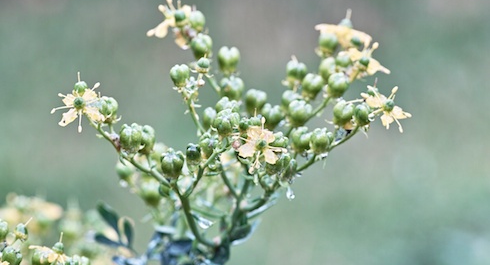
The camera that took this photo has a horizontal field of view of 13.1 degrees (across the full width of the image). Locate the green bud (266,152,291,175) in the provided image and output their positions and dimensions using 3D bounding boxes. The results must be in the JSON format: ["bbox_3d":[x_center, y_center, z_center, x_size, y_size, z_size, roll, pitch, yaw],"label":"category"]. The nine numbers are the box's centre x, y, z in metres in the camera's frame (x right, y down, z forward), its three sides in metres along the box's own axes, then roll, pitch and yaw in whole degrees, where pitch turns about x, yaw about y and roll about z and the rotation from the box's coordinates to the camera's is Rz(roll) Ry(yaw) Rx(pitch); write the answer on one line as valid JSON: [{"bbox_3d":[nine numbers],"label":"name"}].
[{"bbox_3d":[0.011,0.010,0.695,0.008,0.008,0.008,6,17,0],"label":"green bud"}]

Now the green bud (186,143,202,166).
[{"bbox_3d":[-0.017,0.007,0.700,0.005,0.007,0.005,0,16,0],"label":"green bud"}]

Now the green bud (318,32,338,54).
[{"bbox_3d":[0.029,-0.031,0.740,0.007,0.008,0.007,5,9,0],"label":"green bud"}]

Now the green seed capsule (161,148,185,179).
[{"bbox_3d":[-0.024,0.010,0.700,0.008,0.009,0.008,0,15,0],"label":"green seed capsule"}]

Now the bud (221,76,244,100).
[{"bbox_3d":[-0.005,-0.017,0.810,0.009,0.009,0.009,3,9,0],"label":"bud"}]

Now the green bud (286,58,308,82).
[{"bbox_3d":[0.018,-0.021,0.735,0.007,0.008,0.007,11,8,0],"label":"green bud"}]

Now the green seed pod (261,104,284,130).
[{"bbox_3d":[0.009,-0.006,0.740,0.007,0.009,0.007,0,11,0],"label":"green seed pod"}]

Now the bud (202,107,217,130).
[{"bbox_3d":[-0.012,-0.005,0.735,0.006,0.008,0.006,-3,10,0],"label":"bud"}]

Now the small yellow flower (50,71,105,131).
[{"bbox_3d":[-0.056,-0.010,0.720,0.018,0.020,0.009,1,-14,6],"label":"small yellow flower"}]

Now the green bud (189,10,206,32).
[{"bbox_3d":[-0.017,-0.039,0.745,0.006,0.007,0.006,-5,11,0],"label":"green bud"}]

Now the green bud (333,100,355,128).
[{"bbox_3d":[0.036,-0.007,0.783,0.008,0.009,0.008,6,12,0],"label":"green bud"}]

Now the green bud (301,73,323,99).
[{"bbox_3d":[0.023,-0.016,0.740,0.007,0.009,0.007,10,11,0],"label":"green bud"}]

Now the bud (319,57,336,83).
[{"bbox_3d":[0.029,-0.021,0.736,0.007,0.009,0.007,7,11,0],"label":"bud"}]

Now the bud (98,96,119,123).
[{"bbox_3d":[-0.045,-0.008,0.710,0.007,0.009,0.007,0,16,0],"label":"bud"}]

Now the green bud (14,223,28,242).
[{"bbox_3d":[-0.076,0.034,0.725,0.004,0.006,0.004,10,11,0],"label":"green bud"}]

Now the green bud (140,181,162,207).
[{"bbox_3d":[-0.036,0.024,0.830,0.008,0.009,0.008,-3,10,0],"label":"green bud"}]

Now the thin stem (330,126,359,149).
[{"bbox_3d":[0.037,0.002,0.785,0.012,0.002,0.002,-41,0,3],"label":"thin stem"}]

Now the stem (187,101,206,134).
[{"bbox_3d":[-0.016,-0.005,0.732,0.002,0.013,0.002,-23,0,0],"label":"stem"}]

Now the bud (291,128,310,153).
[{"bbox_3d":[0.019,0.003,0.720,0.007,0.008,0.007,3,11,0],"label":"bud"}]

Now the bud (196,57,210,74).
[{"bbox_3d":[-0.014,-0.023,0.730,0.004,0.005,0.004,0,11,0],"label":"bud"}]

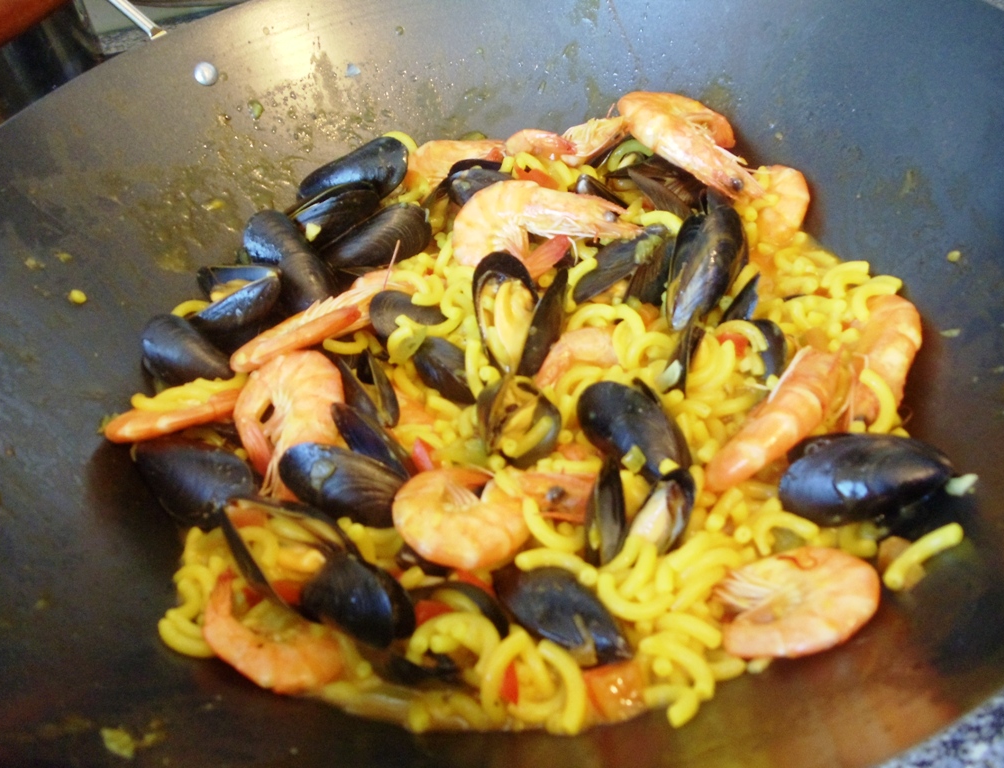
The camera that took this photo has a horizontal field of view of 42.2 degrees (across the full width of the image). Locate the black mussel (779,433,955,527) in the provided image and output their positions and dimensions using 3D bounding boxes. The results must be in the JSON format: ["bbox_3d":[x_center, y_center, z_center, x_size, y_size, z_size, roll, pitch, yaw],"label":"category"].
[{"bbox_3d":[0.121,0.032,0.435,0.057,0.024,0.030,-1,56,20],"label":"black mussel"}]

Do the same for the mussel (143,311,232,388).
[{"bbox_3d":[-0.129,-0.014,0.535,0.045,0.022,0.027,25,59,5],"label":"mussel"}]

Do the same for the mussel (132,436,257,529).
[{"bbox_3d":[-0.115,0.036,0.485,0.054,0.022,0.028,24,53,9],"label":"mussel"}]

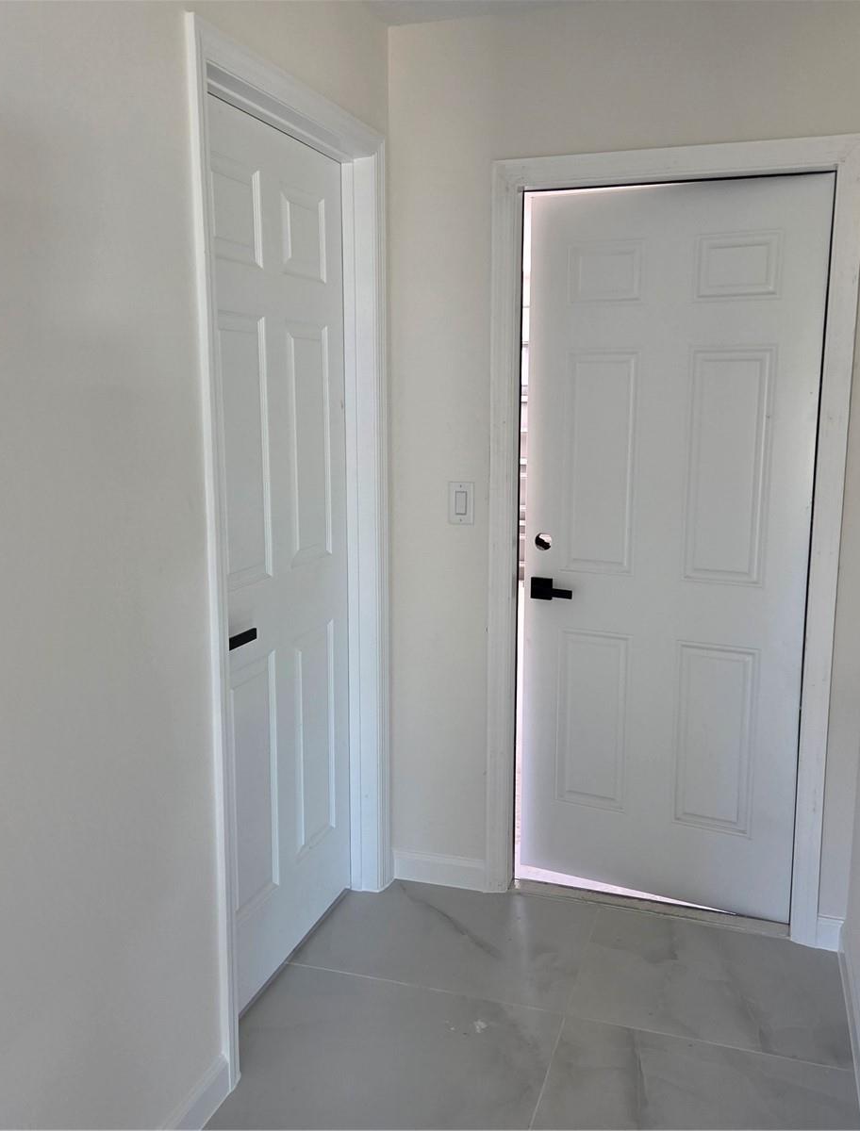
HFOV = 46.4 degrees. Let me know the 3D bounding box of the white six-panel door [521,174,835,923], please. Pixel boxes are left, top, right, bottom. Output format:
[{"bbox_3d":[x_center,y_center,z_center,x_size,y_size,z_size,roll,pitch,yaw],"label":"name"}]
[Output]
[{"bbox_3d":[0.642,-0.022,2.773,0.800,1.975,0.045,5,11,25],"label":"white six-panel door"}]

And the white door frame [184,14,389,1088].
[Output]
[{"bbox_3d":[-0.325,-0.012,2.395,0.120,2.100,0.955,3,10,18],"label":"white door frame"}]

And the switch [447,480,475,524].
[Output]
[{"bbox_3d":[0.087,-0.172,2.774,0.072,0.115,0.010,3,10,18],"label":"switch"}]

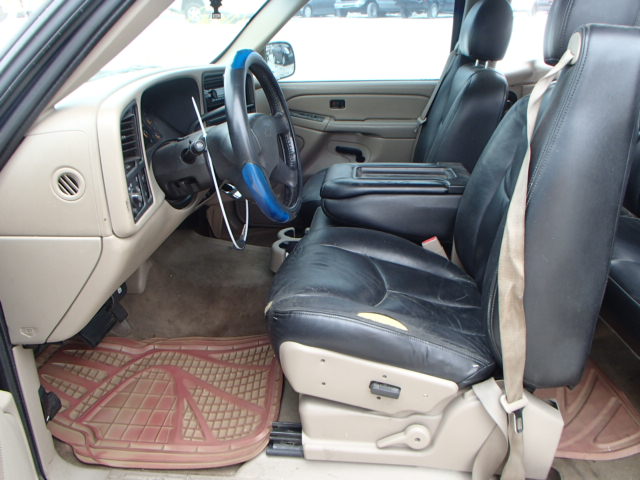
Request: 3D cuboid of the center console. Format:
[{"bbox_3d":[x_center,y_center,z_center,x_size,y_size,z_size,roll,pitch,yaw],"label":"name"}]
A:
[{"bbox_3d":[0.230,-0.112,1.536,0.430,0.165,0.275,2,26,8],"label":"center console"}]

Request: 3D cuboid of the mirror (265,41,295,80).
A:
[{"bbox_3d":[-0.216,-0.868,2.520,0.110,0.185,0.225,15,30,32],"label":"mirror"}]

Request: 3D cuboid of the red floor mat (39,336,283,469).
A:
[{"bbox_3d":[-0.440,0.398,1.428,0.690,0.055,0.490,0,26,5],"label":"red floor mat"}]

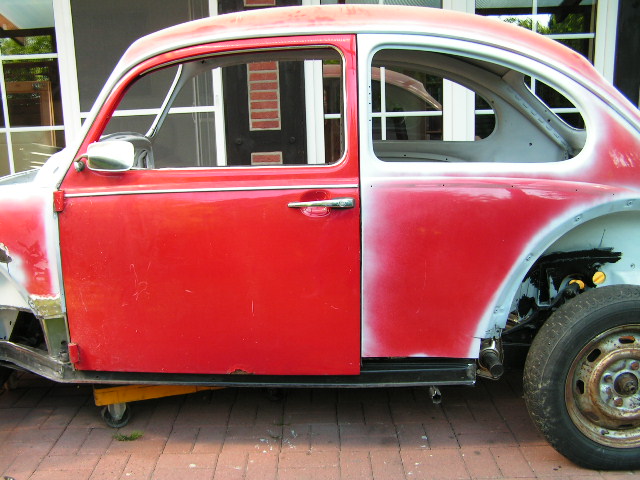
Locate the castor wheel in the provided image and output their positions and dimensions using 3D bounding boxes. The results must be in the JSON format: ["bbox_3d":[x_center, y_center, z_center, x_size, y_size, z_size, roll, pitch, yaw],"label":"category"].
[{"bbox_3d":[-0.758,0.635,2.590,0.100,0.110,0.045,-9,15,-32],"label":"castor wheel"}]

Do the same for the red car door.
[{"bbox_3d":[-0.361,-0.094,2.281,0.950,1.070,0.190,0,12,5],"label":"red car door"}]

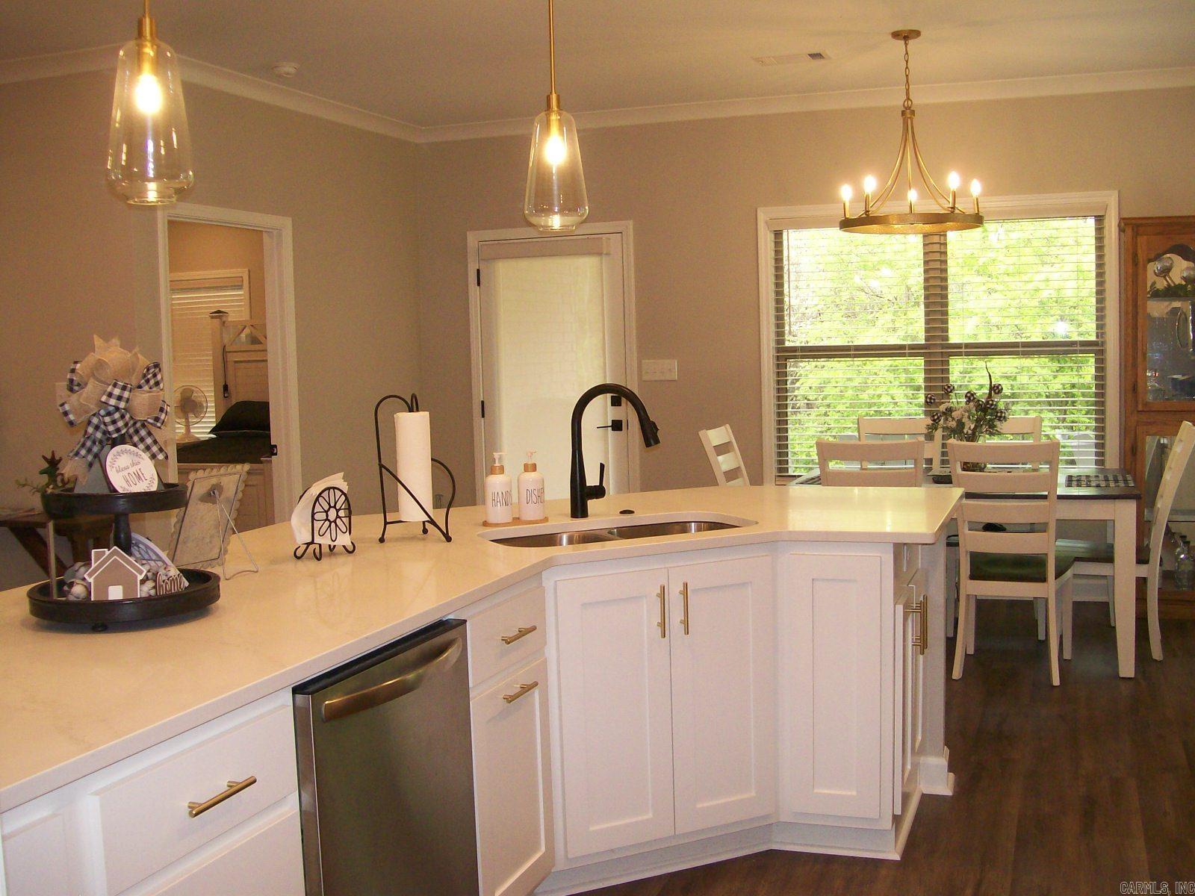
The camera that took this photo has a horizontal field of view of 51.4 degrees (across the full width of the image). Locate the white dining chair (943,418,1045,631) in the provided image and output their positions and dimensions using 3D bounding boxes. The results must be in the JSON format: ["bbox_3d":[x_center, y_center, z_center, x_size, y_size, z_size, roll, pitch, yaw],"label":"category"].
[{"bbox_3d":[1.912,0.364,5.943,0.460,1.000,0.610,0,5,20],"label":"white dining chair"}]

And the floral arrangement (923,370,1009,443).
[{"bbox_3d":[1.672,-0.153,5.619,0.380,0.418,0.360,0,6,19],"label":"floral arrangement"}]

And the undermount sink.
[{"bbox_3d":[0.071,0.329,3.377,0.770,0.200,0.410,-4,5,-24],"label":"undermount sink"}]

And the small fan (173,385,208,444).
[{"bbox_3d":[-3.411,-0.280,10.355,0.340,0.490,0.230,-3,5,-22],"label":"small fan"}]

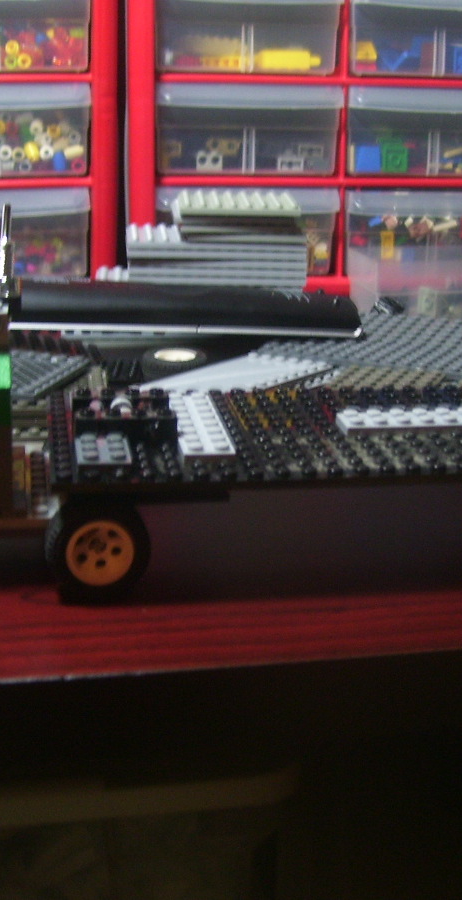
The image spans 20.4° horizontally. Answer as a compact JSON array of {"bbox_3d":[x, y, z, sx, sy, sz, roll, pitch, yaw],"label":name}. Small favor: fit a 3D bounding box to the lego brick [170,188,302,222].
[{"bbox_3d":[0.003,-0.136,0.703,0.064,0.005,0.064,1,18,-3],"label":"lego brick"}]

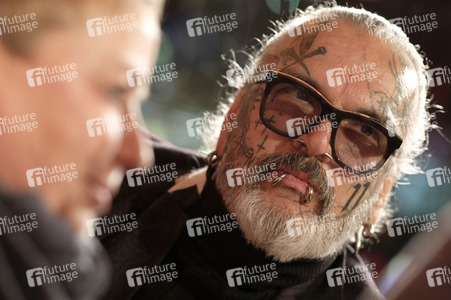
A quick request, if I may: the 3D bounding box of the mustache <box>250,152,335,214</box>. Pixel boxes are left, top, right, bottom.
[{"bbox_3d":[0.063,0.026,1.500,0.075,0.044,0.031,26,-13,-1],"label":"mustache"}]

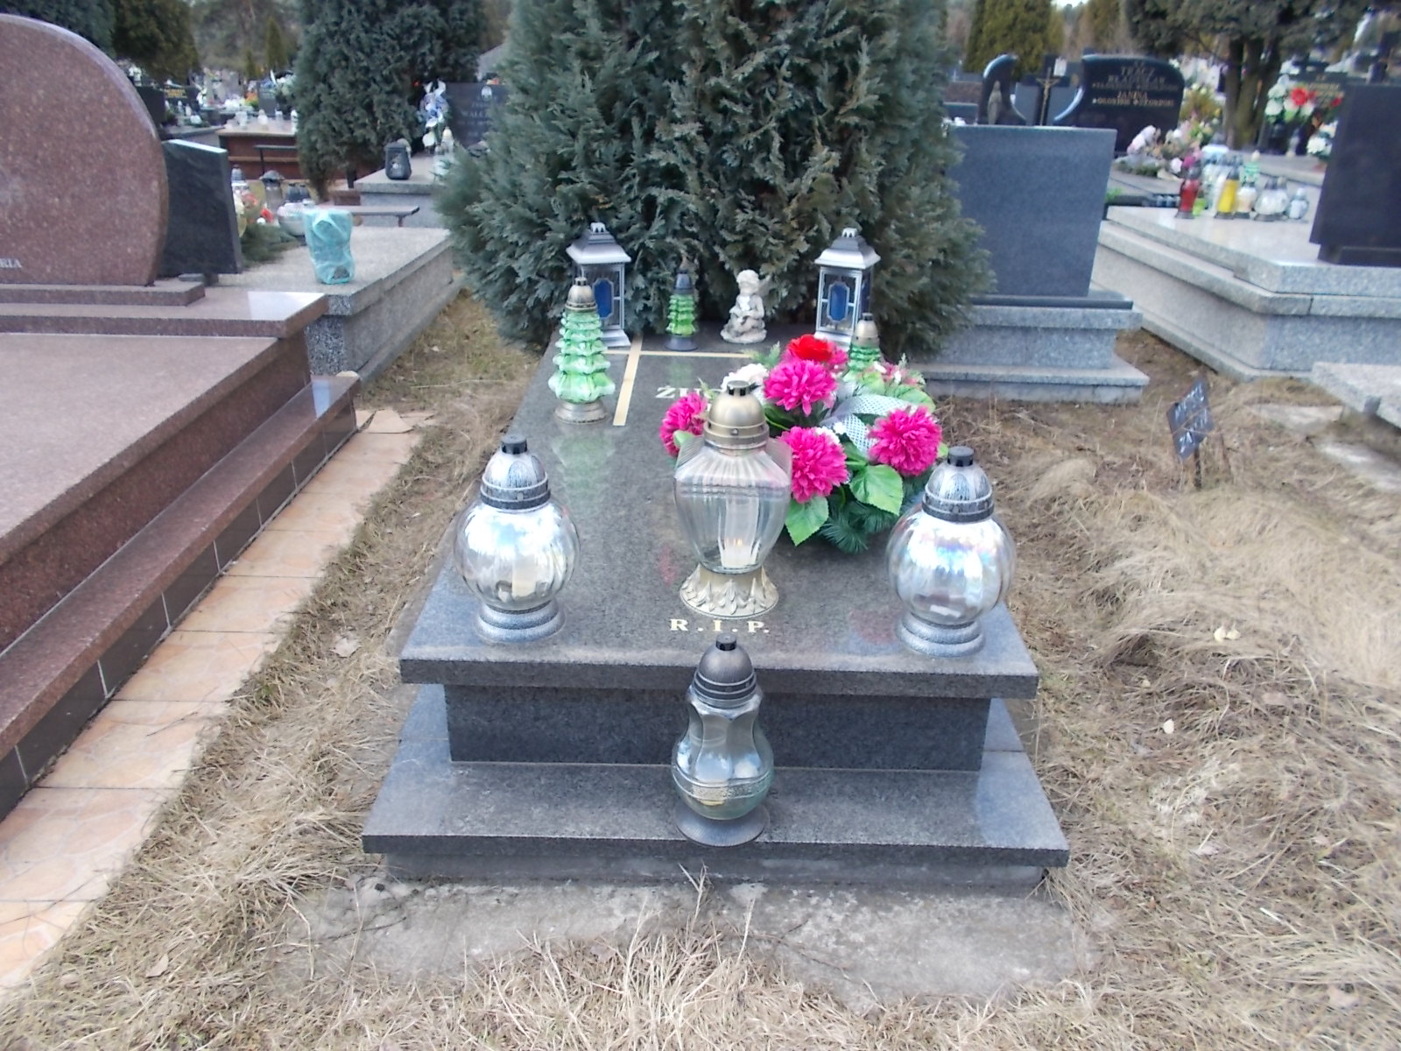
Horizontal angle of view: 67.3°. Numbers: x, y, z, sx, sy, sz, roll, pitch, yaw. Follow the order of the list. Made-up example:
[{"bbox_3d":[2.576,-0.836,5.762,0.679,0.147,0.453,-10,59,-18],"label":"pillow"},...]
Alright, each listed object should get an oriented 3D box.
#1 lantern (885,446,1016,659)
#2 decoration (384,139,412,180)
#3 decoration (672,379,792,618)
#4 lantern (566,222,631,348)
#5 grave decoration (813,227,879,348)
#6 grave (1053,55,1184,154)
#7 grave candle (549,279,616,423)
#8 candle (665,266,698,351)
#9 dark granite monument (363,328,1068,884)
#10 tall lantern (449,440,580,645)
[{"bbox_3d":[0.414,0.033,1.740,0.210,0.341,0.210,1,26,0],"label":"lantern"},{"bbox_3d":[-1.921,-2.331,6.702,0.155,0.237,0.150,1,26,0],"label":"decoration"},{"bbox_3d":[0.061,-0.058,1.843,0.197,0.402,0.197,1,26,0],"label":"decoration"},{"bbox_3d":[-0.318,-0.764,3.320,0.167,0.374,0.167,-8,27,-17],"label":"lantern"},{"bbox_3d":[0.452,-0.746,3.299,0.164,0.359,0.164,13,27,23],"label":"grave decoration"},{"bbox_3d":[3.410,-3.429,8.583,1.020,0.744,0.120,1,26,0],"label":"grave"},{"bbox_3d":[-0.298,-0.433,2.608,0.164,0.331,0.164,1,25,-1],"label":"grave candle"},{"bbox_3d":[-0.055,-0.669,3.250,0.102,0.229,0.102,1,25,-1],"label":"candle"},{"bbox_3d":[0.023,-0.052,2.615,1.080,0.348,2.290,1,25,-1],"label":"dark granite monument"},{"bbox_3d":[-0.290,0.013,1.665,0.199,0.320,0.199,1,25,-1],"label":"tall lantern"}]

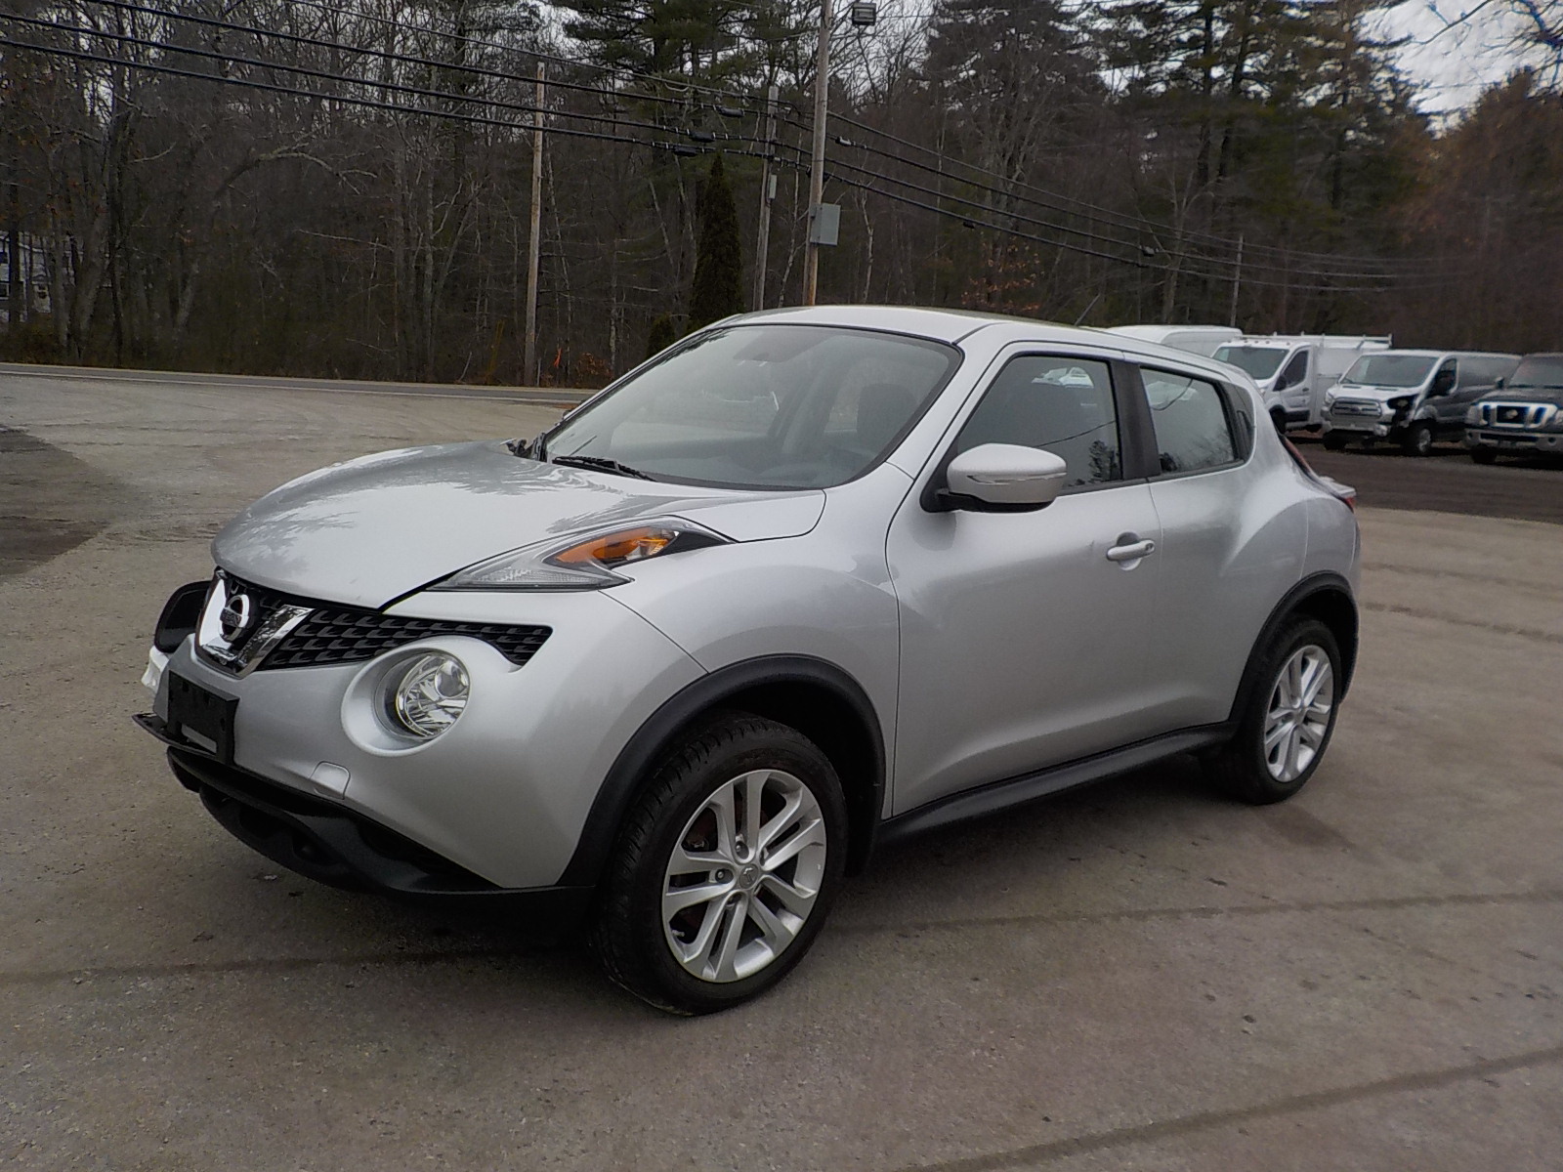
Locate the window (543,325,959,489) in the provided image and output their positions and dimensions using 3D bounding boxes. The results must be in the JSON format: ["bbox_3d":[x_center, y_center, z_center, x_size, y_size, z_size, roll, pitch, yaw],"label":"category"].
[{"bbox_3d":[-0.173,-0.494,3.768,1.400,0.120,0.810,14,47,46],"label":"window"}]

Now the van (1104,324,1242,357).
[{"bbox_3d":[10.177,-5.853,37.267,5.980,2.540,2.060,-5,13,-41],"label":"van"}]

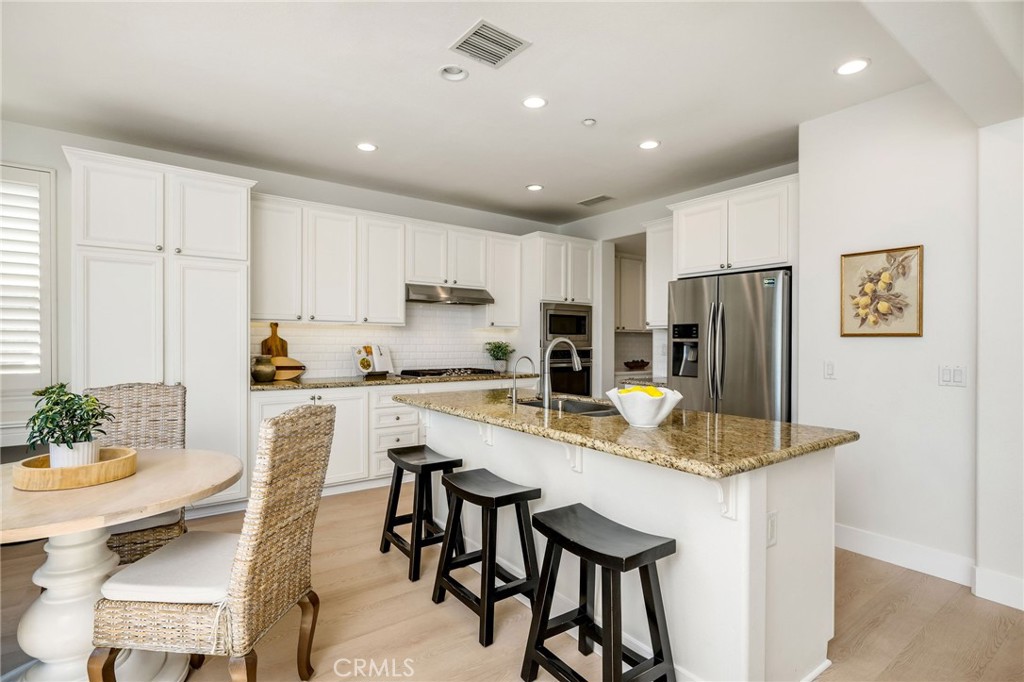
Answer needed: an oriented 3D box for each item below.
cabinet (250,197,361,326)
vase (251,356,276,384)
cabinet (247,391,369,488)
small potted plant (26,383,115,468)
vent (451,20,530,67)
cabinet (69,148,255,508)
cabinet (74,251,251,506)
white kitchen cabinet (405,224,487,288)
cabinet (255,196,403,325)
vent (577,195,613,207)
[{"bbox_3d":[-1.785,-0.652,4.095,0.900,0.980,0.345,0,0,-37],"label":"cabinet"},{"bbox_3d":[-1.981,0.221,3.857,0.200,0.215,0.200,0,0,-37],"label":"vase"},{"bbox_3d":[-1.727,0.812,4.043,0.895,0.890,0.630,0,0,-36],"label":"cabinet"},{"bbox_3d":[-1.646,0.325,1.800,0.310,0.340,0.310,0,0,-37],"label":"small potted plant"},{"bbox_3d":[-0.103,-1.441,2.385,0.290,0.025,0.284,0,0,-36],"label":"vent"},{"bbox_3d":[-2.482,0.049,3.487,0.995,2.410,0.640,0,0,-36],"label":"cabinet"},{"bbox_3d":[-2.454,0.326,3.438,0.960,1.805,0.600,0,0,-37],"label":"cabinet"},{"bbox_3d":[-0.727,-0.830,4.925,0.900,0.590,0.360,0,0,-36],"label":"white kitchen cabinet"},{"bbox_3d":[-1.611,-0.652,4.226,1.335,0.980,0.345,0,0,-37],"label":"cabinet"},{"bbox_3d":[0.875,-1.440,5.042,0.180,0.025,0.375,0,0,-36],"label":"vent"}]

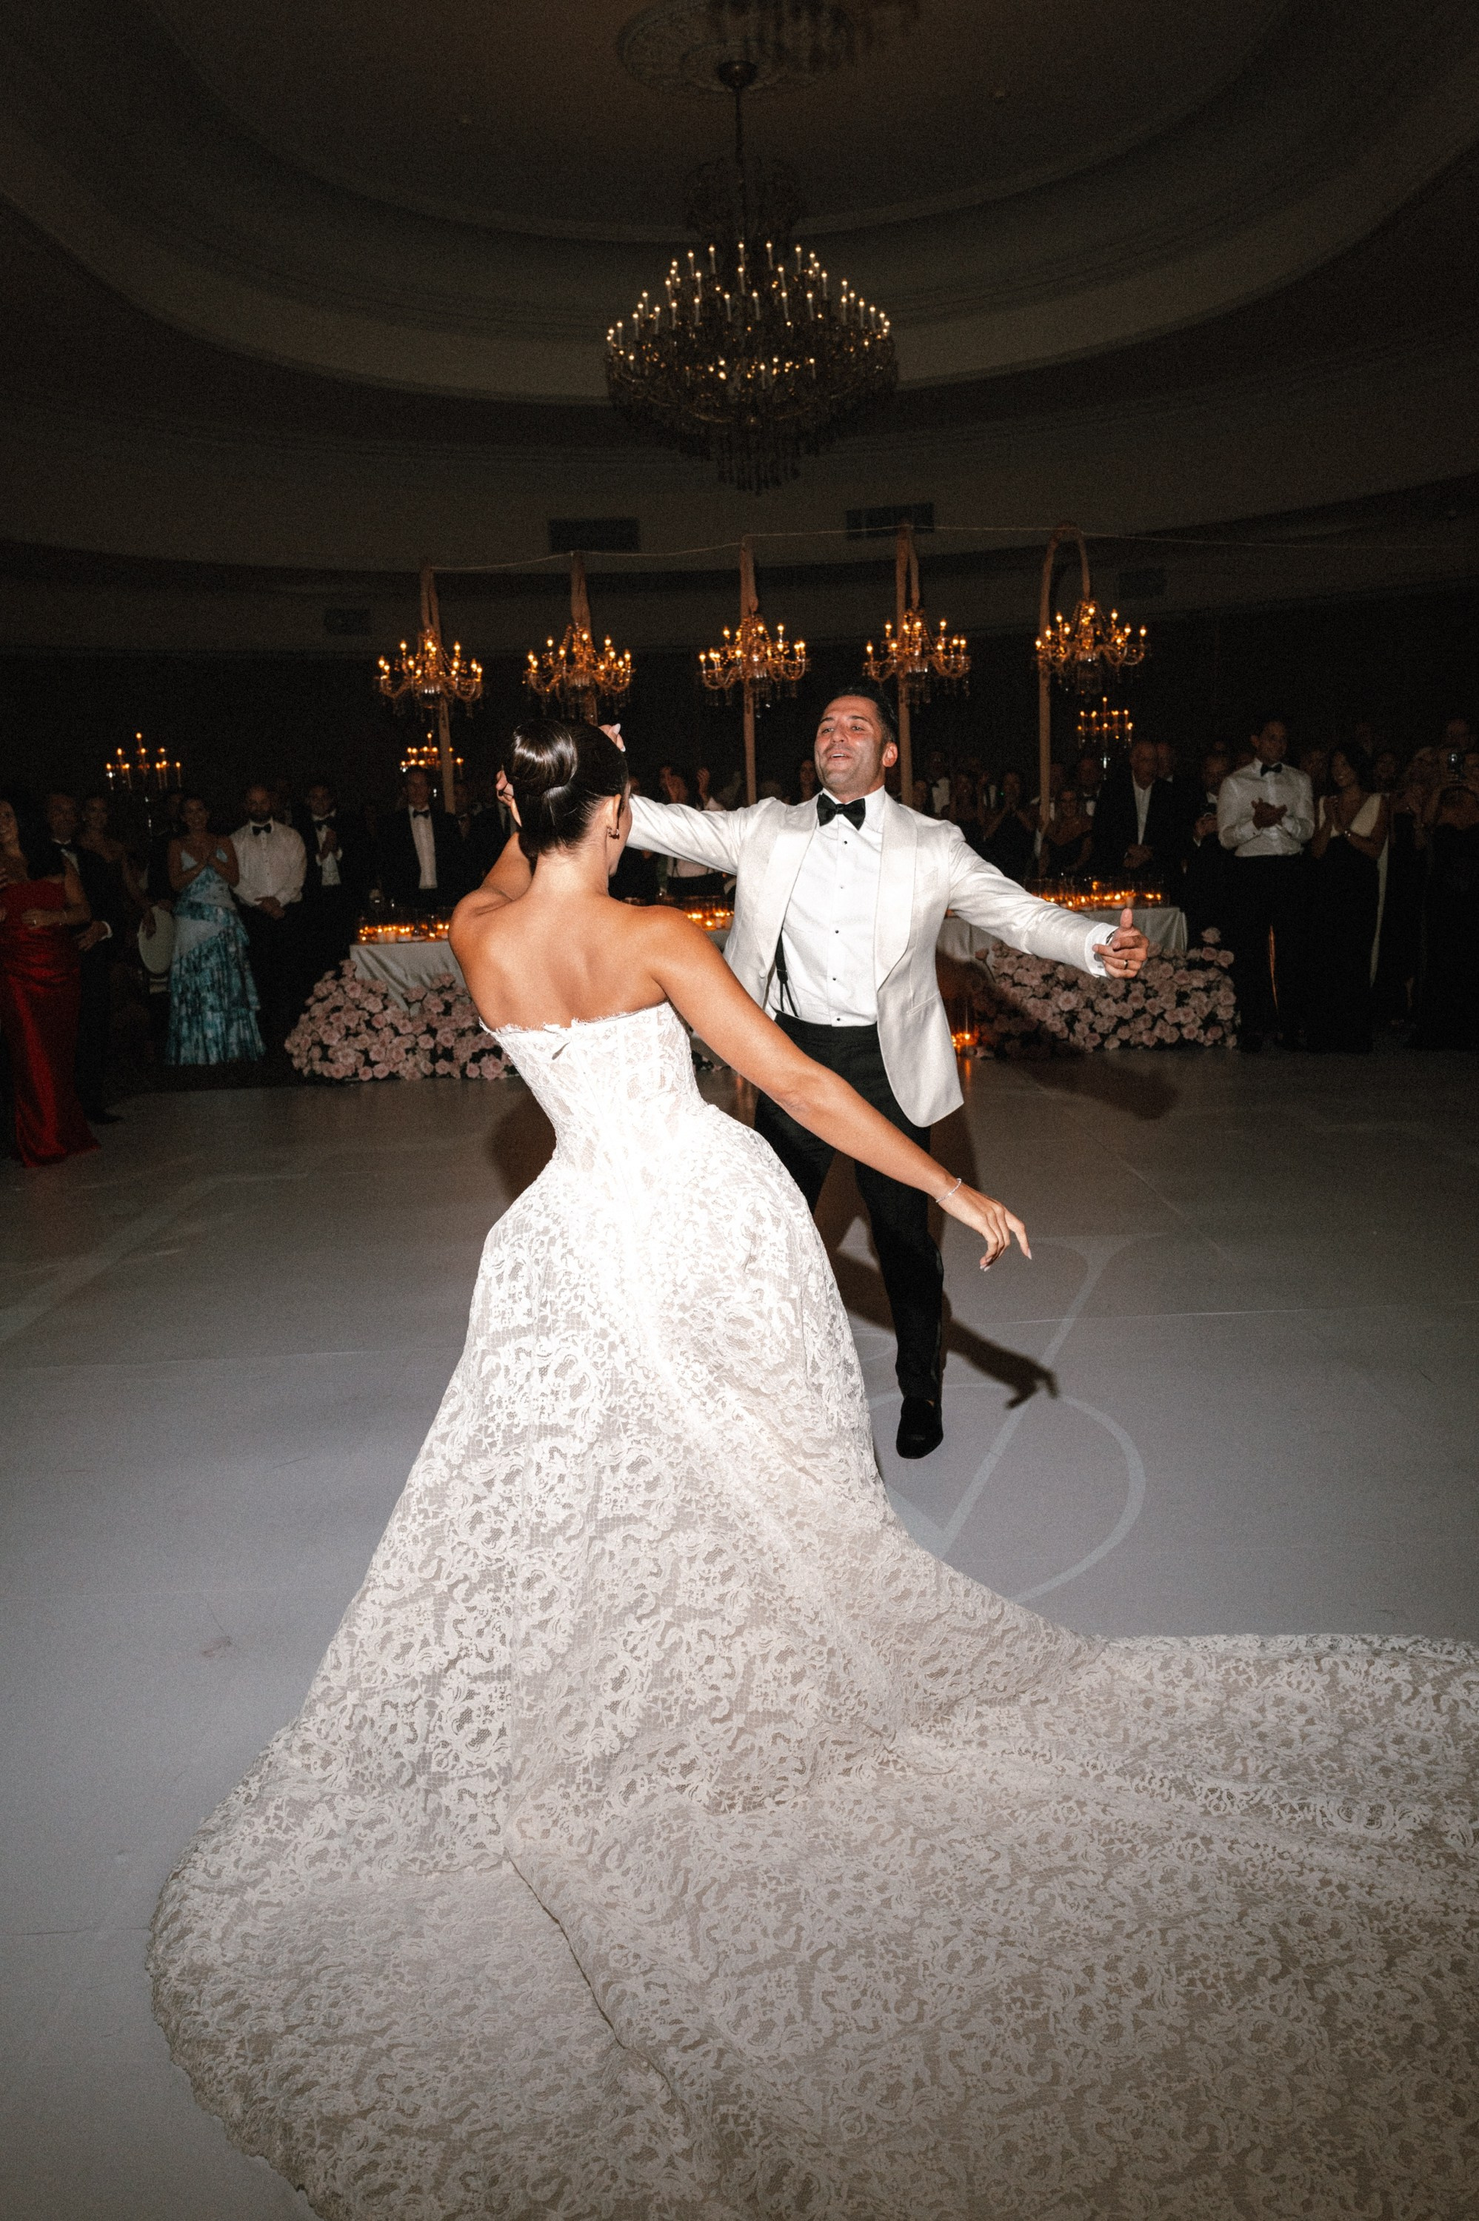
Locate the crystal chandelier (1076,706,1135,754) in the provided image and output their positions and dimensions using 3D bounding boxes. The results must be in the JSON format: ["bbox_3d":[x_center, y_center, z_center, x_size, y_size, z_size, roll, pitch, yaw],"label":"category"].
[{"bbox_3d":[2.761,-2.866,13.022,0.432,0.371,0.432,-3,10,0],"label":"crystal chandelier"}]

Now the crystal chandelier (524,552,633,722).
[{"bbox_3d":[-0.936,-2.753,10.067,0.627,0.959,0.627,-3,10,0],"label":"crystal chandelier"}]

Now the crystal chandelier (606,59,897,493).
[{"bbox_3d":[0.067,-4.955,10.294,1.750,2.395,1.750,-3,10,0],"label":"crystal chandelier"}]

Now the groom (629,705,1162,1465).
[{"bbox_3d":[0.289,-0.048,3.772,1.127,1.718,0.700,0,10,14],"label":"groom"}]

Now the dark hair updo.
[{"bbox_3d":[-0.251,-0.475,2.560,0.165,0.205,0.215,2,21,30],"label":"dark hair updo"}]

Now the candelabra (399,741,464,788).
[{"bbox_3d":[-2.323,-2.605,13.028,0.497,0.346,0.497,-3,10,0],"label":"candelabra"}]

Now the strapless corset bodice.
[{"bbox_3d":[-0.210,-0.030,2.600,0.300,0.275,0.230,-7,16,19],"label":"strapless corset bodice"}]

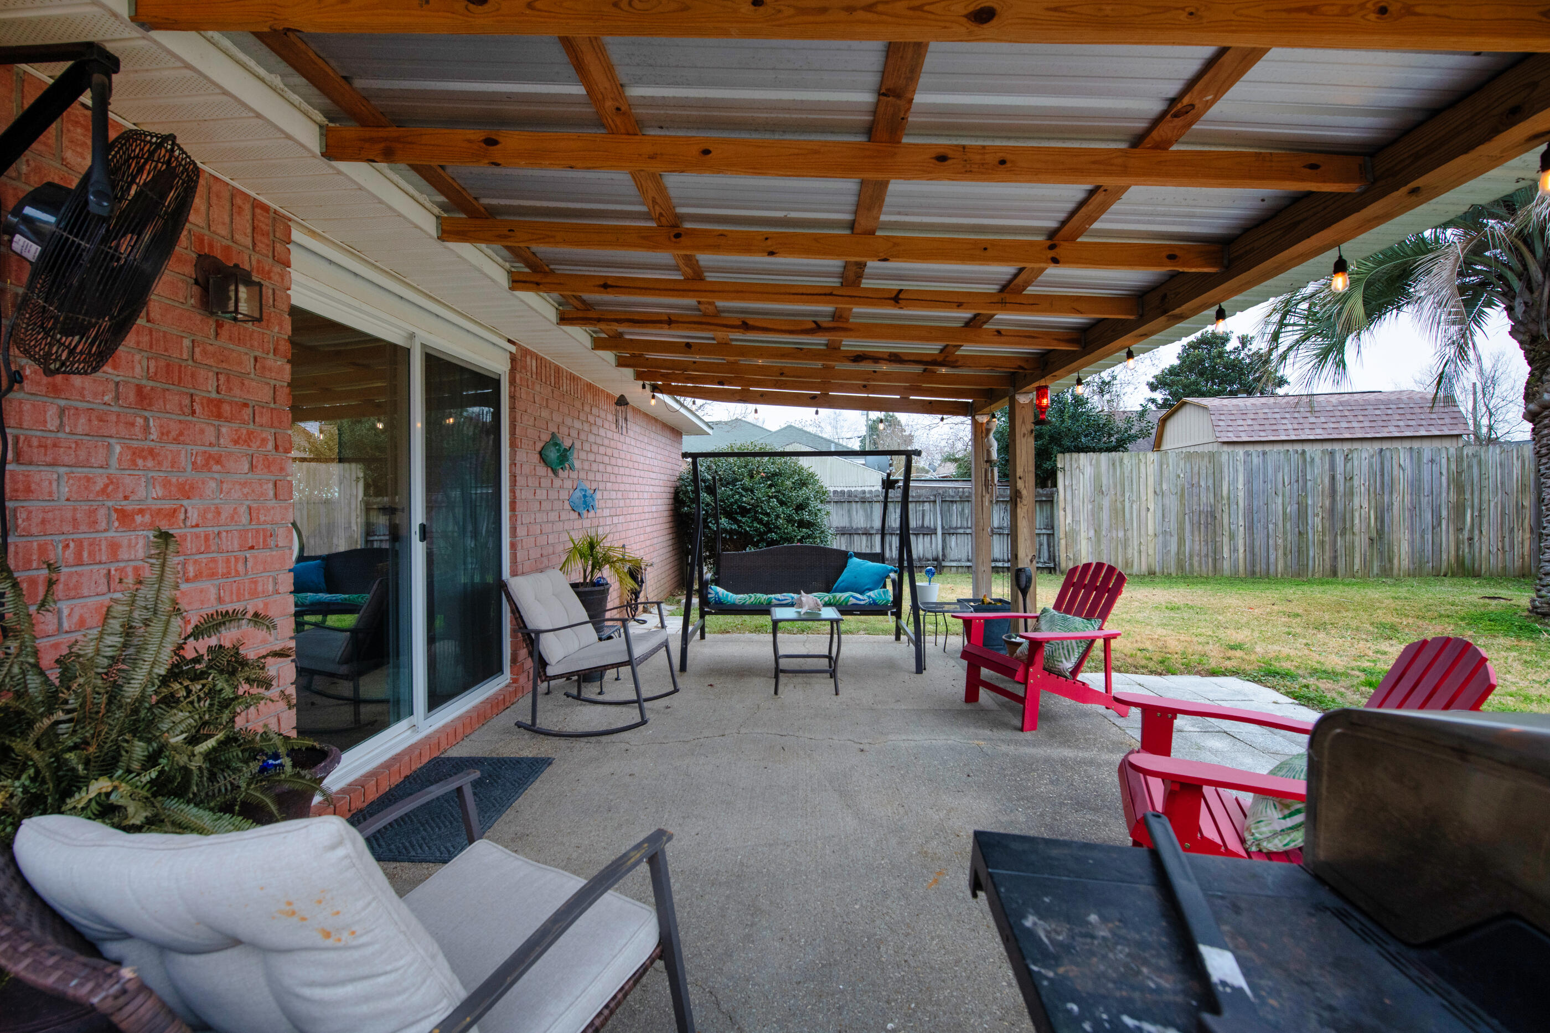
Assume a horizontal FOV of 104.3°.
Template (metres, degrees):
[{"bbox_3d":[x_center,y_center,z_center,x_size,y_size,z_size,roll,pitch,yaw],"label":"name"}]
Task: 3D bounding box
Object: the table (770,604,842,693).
[{"bbox_3d":[0.221,0.912,4.187,0.470,0.500,0.470,0,2,2],"label":"table"}]

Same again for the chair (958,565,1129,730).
[{"bbox_3d":[1.647,0.731,3.658,0.850,0.900,0.740,-1,2,-15],"label":"chair"}]

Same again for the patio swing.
[{"bbox_3d":[0.211,0.285,4.970,1.970,1.710,1.100,0,2,2],"label":"patio swing"}]

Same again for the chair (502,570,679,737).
[{"bbox_3d":[-1.027,0.753,3.452,0.800,0.860,0.600,0,2,10],"label":"chair"}]

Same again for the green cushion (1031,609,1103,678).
[{"bbox_3d":[1.694,0.746,3.635,0.150,0.410,0.430,35,-7,-13],"label":"green cushion"}]

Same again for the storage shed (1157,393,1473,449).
[{"bbox_3d":[10.697,-0.855,12.382,4.400,3.230,2.400,0,2,7],"label":"storage shed"}]

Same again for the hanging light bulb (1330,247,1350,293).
[{"bbox_3d":[1.849,-0.806,1.970,0.056,0.148,0.056,1,2,43],"label":"hanging light bulb"}]

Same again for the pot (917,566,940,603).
[{"bbox_3d":[1.296,0.572,5.080,0.195,0.310,0.195,0,2,2],"label":"pot"}]

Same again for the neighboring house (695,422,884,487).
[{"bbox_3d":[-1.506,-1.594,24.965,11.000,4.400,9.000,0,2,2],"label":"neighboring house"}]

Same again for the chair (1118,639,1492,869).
[{"bbox_3d":[1.547,0.782,1.849,0.850,0.900,0.740,1,2,25],"label":"chair"}]

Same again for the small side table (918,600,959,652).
[{"bbox_3d":[1.334,0.923,5.058,0.400,0.420,0.400,0,2,2],"label":"small side table"}]

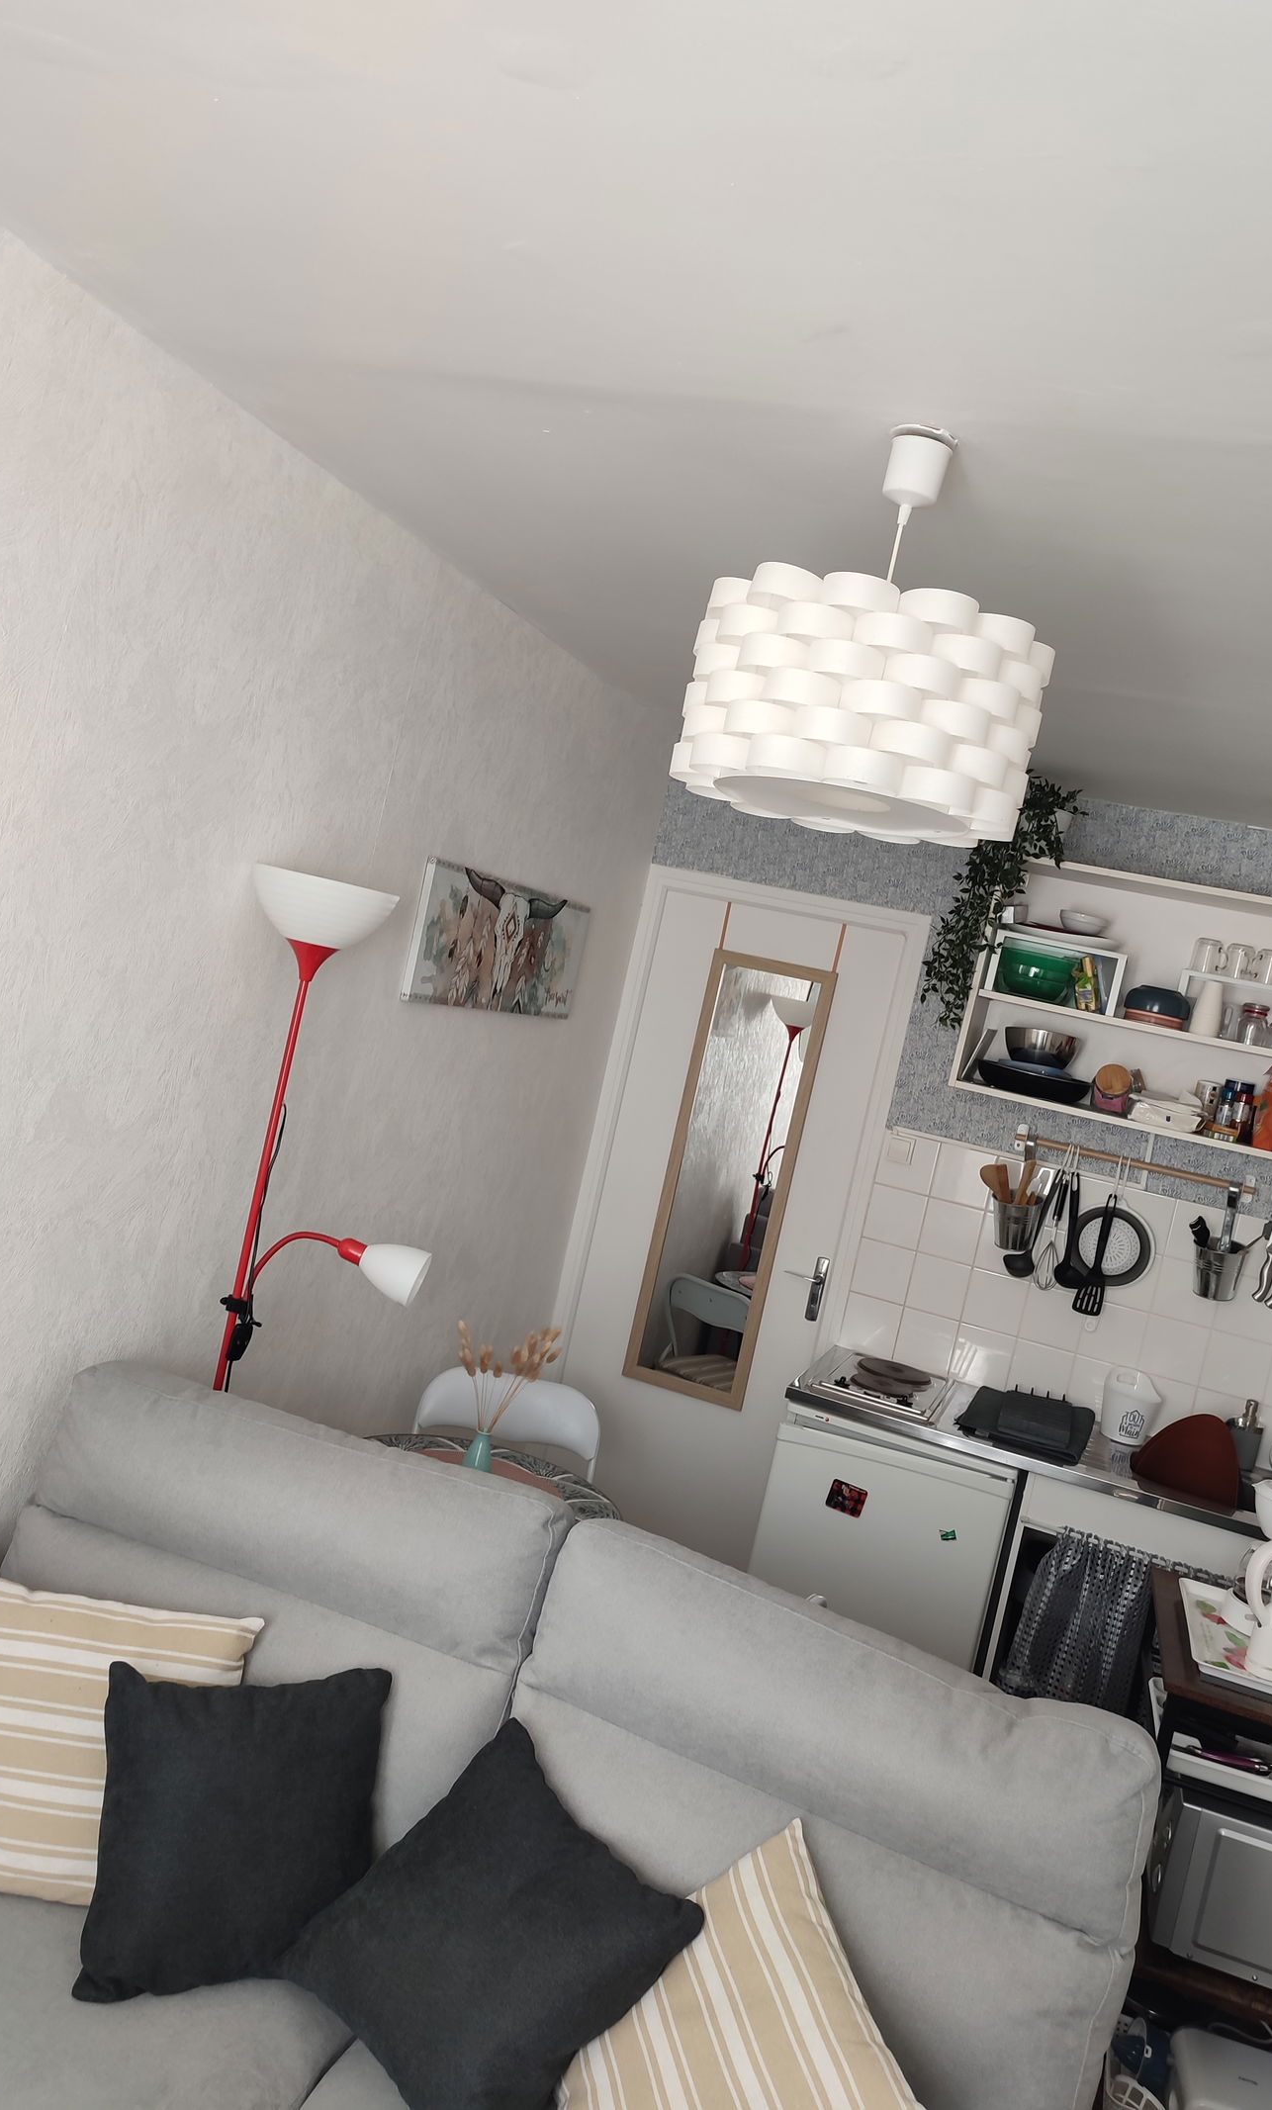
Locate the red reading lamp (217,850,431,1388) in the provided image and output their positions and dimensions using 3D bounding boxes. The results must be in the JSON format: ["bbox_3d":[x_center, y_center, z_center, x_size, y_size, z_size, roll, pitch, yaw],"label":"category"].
[{"bbox_3d":[-0.607,0.623,2.471,0.420,1.810,0.266,12,3,-2],"label":"red reading lamp"}]

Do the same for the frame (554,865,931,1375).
[{"bbox_3d":[0.197,0.560,4.192,0.790,2.060,0.090,13,4,18],"label":"frame"}]

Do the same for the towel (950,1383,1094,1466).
[{"bbox_3d":[0.892,0.845,3.500,0.280,0.080,0.240,13,4,18],"label":"towel"}]

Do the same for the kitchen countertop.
[{"bbox_3d":[1.008,0.919,3.612,1.210,0.040,0.590,13,4,18],"label":"kitchen countertop"}]

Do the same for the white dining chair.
[{"bbox_3d":[-0.342,1.141,3.186,0.440,0.830,0.470,12,3,0],"label":"white dining chair"}]

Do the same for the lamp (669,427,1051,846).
[{"bbox_3d":[0.279,-0.490,1.724,0.400,0.425,0.400,13,4,18],"label":"lamp"}]

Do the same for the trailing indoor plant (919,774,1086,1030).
[{"bbox_3d":[0.901,-0.371,3.780,0.310,0.650,0.250,13,4,18],"label":"trailing indoor plant"}]

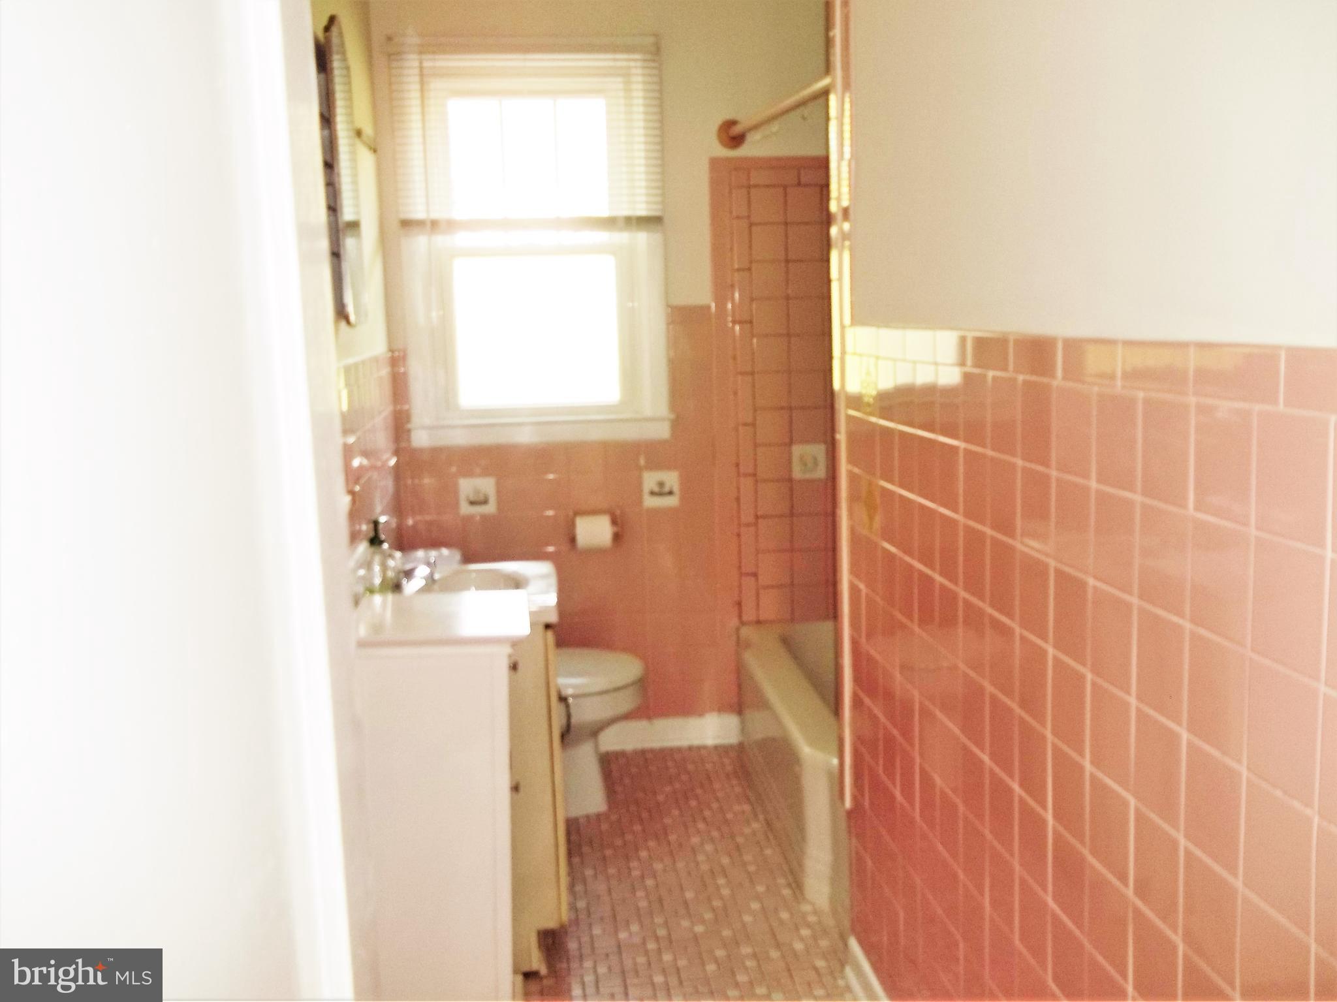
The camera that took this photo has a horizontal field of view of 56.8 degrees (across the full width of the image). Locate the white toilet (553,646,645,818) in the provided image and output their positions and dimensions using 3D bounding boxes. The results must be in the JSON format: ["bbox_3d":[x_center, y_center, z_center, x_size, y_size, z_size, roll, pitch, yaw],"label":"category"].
[{"bbox_3d":[-0.398,0.500,3.351,0.660,0.700,0.470,-3,8,-6],"label":"white toilet"}]

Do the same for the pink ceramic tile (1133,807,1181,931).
[{"bbox_3d":[0.511,0.383,1.288,0.010,0.107,0.105,-3,9,-6],"label":"pink ceramic tile"}]

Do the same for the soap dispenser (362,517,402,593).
[{"bbox_3d":[-0.607,0.118,2.622,0.078,0.172,0.075,-3,9,-7],"label":"soap dispenser"}]

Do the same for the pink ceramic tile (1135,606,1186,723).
[{"bbox_3d":[0.516,0.171,1.290,0.009,0.110,0.105,-3,9,-7],"label":"pink ceramic tile"}]

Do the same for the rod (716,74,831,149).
[{"bbox_3d":[0.315,-1.013,3.137,0.080,0.080,1.320,-4,10,-10],"label":"rod"}]

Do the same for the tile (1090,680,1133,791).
[{"bbox_3d":[0.515,0.271,1.432,0.010,0.110,0.108,-3,8,-6],"label":"tile"}]

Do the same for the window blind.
[{"bbox_3d":[-0.411,-1.090,3.646,0.785,0.525,0.050,-3,9,-7],"label":"window blind"}]

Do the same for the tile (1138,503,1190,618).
[{"bbox_3d":[0.520,0.061,1.292,0.010,0.110,0.108,-3,8,-6],"label":"tile"}]

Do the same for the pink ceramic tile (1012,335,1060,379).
[{"bbox_3d":[0.456,-0.177,1.521,0.010,0.052,0.148,-3,9,-6],"label":"pink ceramic tile"}]

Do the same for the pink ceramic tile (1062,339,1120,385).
[{"bbox_3d":[0.493,-0.163,1.438,0.010,0.053,0.152,-3,8,-6],"label":"pink ceramic tile"}]

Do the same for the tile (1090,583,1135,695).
[{"bbox_3d":[0.503,0.156,1.393,0.009,0.110,0.105,-3,9,-7],"label":"tile"}]

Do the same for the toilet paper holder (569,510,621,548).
[{"bbox_3d":[-0.220,0.084,3.683,0.152,0.112,0.090,-3,9,-6],"label":"toilet paper holder"}]

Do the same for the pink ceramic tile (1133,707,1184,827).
[{"bbox_3d":[0.508,0.275,1.272,0.010,0.107,0.105,-3,9,-6],"label":"pink ceramic tile"}]

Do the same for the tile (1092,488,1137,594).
[{"bbox_3d":[0.499,0.044,1.375,0.009,0.110,0.105,-3,9,-7],"label":"tile"}]

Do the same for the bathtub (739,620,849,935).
[{"bbox_3d":[0.649,0.686,3.438,0.740,0.410,1.340,-3,9,-7],"label":"bathtub"}]

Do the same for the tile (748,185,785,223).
[{"bbox_3d":[0.289,-0.873,3.635,0.106,0.107,0.010,-3,9,-6],"label":"tile"}]

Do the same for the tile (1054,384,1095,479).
[{"bbox_3d":[0.472,-0.080,1.427,0.010,0.107,0.105,-3,9,-6],"label":"tile"}]

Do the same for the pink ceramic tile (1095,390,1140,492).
[{"bbox_3d":[0.504,-0.067,1.383,0.010,0.110,0.108,-3,8,-6],"label":"pink ceramic tile"}]

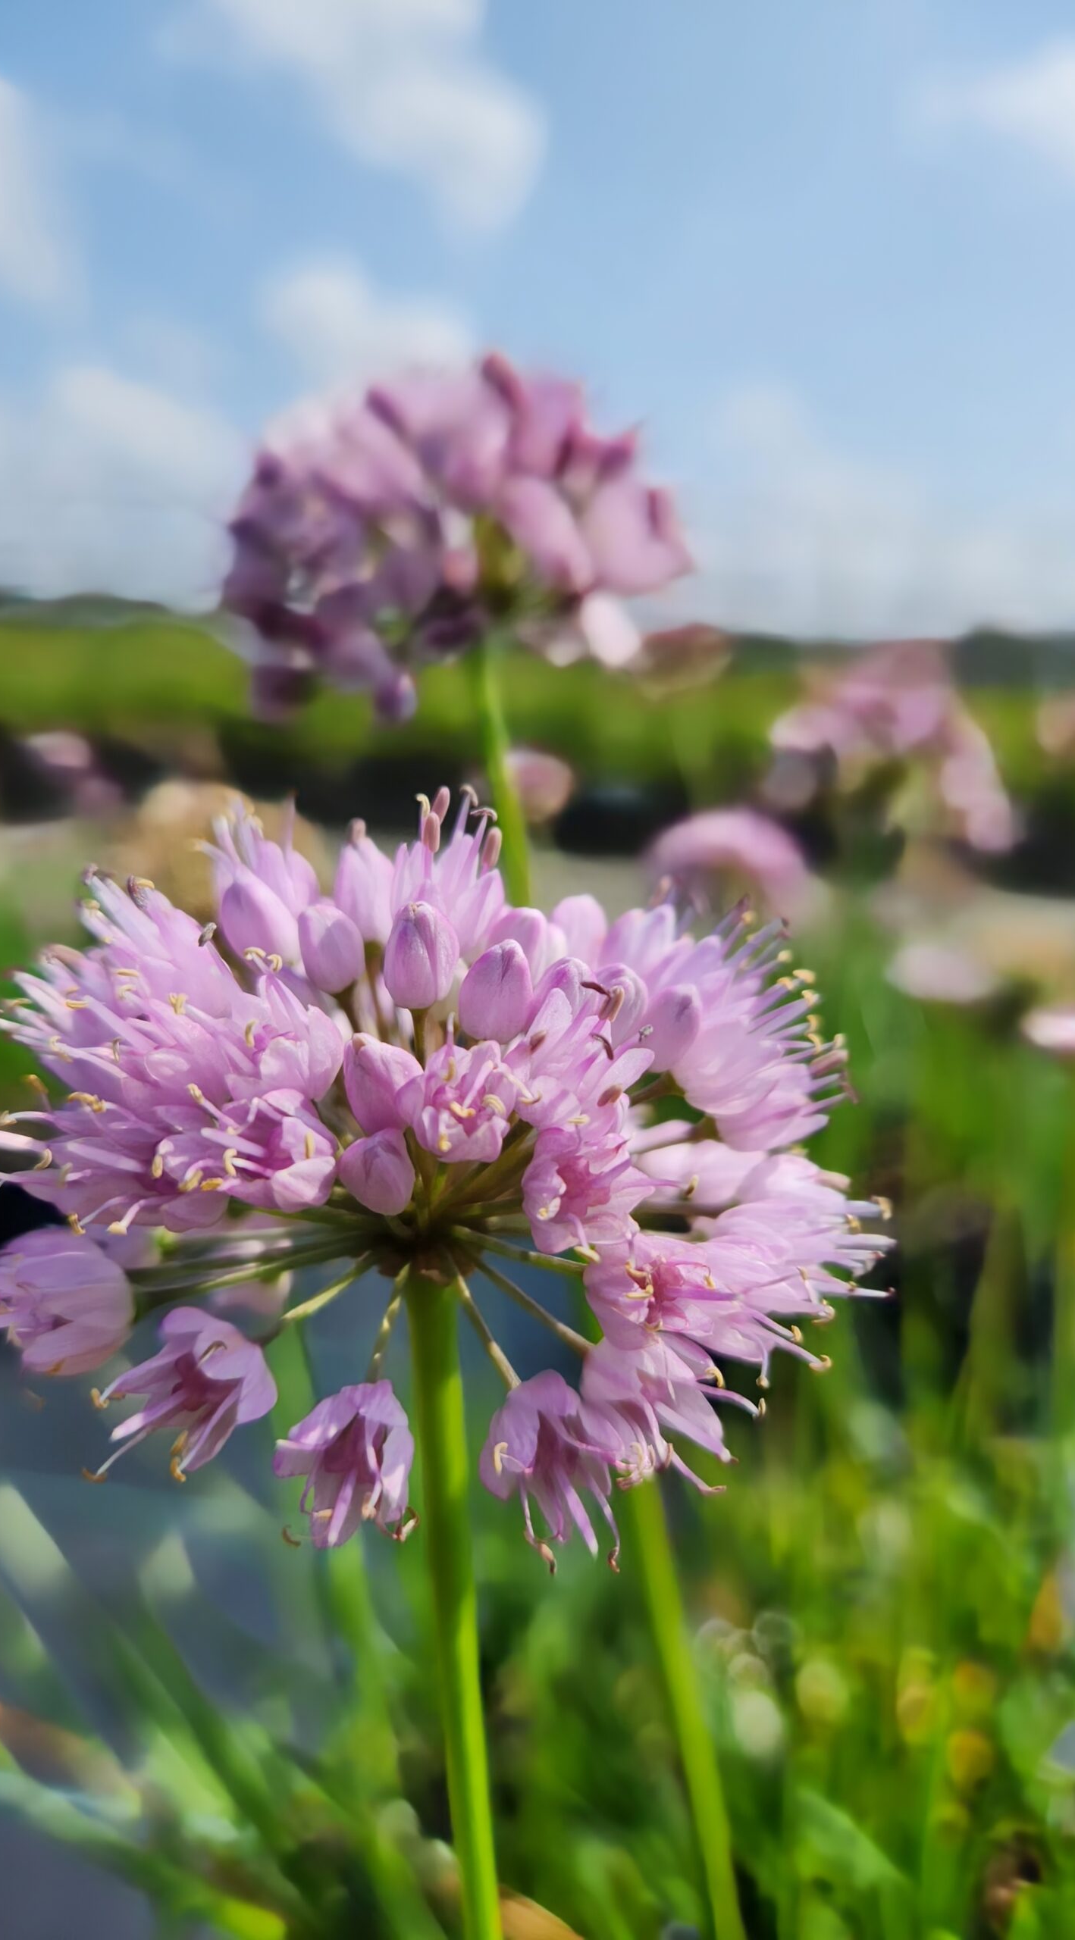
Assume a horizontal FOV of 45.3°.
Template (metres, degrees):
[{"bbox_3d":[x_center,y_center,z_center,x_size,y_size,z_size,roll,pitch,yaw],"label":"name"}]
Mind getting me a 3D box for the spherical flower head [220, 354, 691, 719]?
[{"bbox_3d":[-0.008,-0.044,0.133,0.048,0.035,0.048,-8,15,0],"label":"spherical flower head"}]

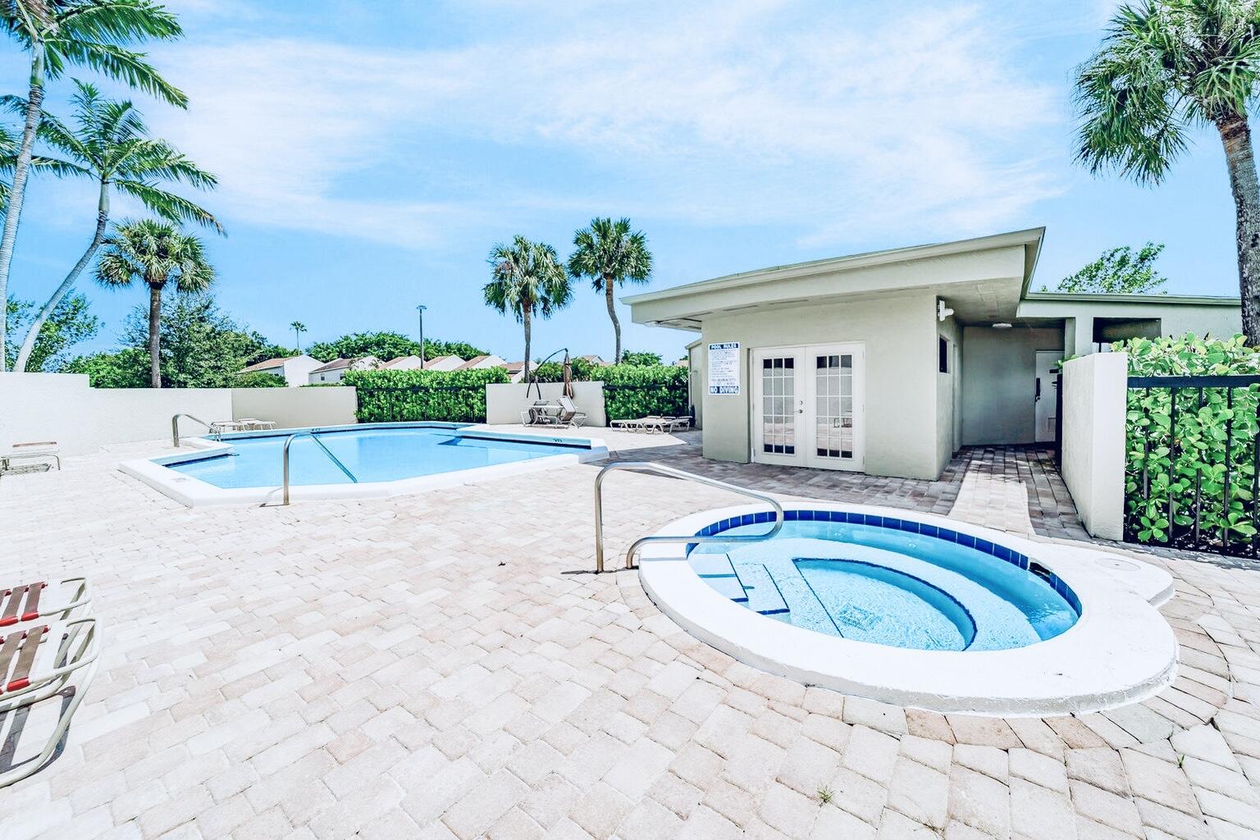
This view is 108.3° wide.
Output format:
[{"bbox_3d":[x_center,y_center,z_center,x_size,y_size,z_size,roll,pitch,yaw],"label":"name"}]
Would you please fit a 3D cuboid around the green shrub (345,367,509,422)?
[{"bbox_3d":[-8.606,-1.052,19.985,7.850,2.200,1.400,0,5,12],"label":"green shrub"}]

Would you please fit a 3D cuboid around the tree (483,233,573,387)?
[{"bbox_3d":[-4.928,-4.486,22.000,4.000,8.570,4.000,-2,5,-11],"label":"tree"}]

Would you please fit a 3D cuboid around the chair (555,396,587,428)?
[{"bbox_3d":[-2.022,-0.208,15.700,1.050,1.000,0.650,2,6,30],"label":"chair"}]

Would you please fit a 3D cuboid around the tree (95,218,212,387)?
[{"bbox_3d":[-19.063,-3.780,18.200,3.300,8.310,3.300,4,7,44],"label":"tree"}]

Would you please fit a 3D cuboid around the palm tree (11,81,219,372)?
[{"bbox_3d":[-16.324,-4.809,14.300,4.400,10.910,4.600,3,6,37],"label":"palm tree"}]

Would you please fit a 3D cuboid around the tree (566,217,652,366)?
[{"bbox_3d":[-0.971,-5.223,23.000,4.100,9.730,4.100,-1,5,0],"label":"tree"}]

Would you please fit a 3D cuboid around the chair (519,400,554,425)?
[{"bbox_3d":[-3.295,-0.177,16.200,1.150,0.900,0.700,-5,6,-41],"label":"chair"}]

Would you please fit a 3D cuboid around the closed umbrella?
[{"bbox_3d":[-2.151,-1.588,15.900,0.460,1.660,0.460,-1,5,0],"label":"closed umbrella"}]

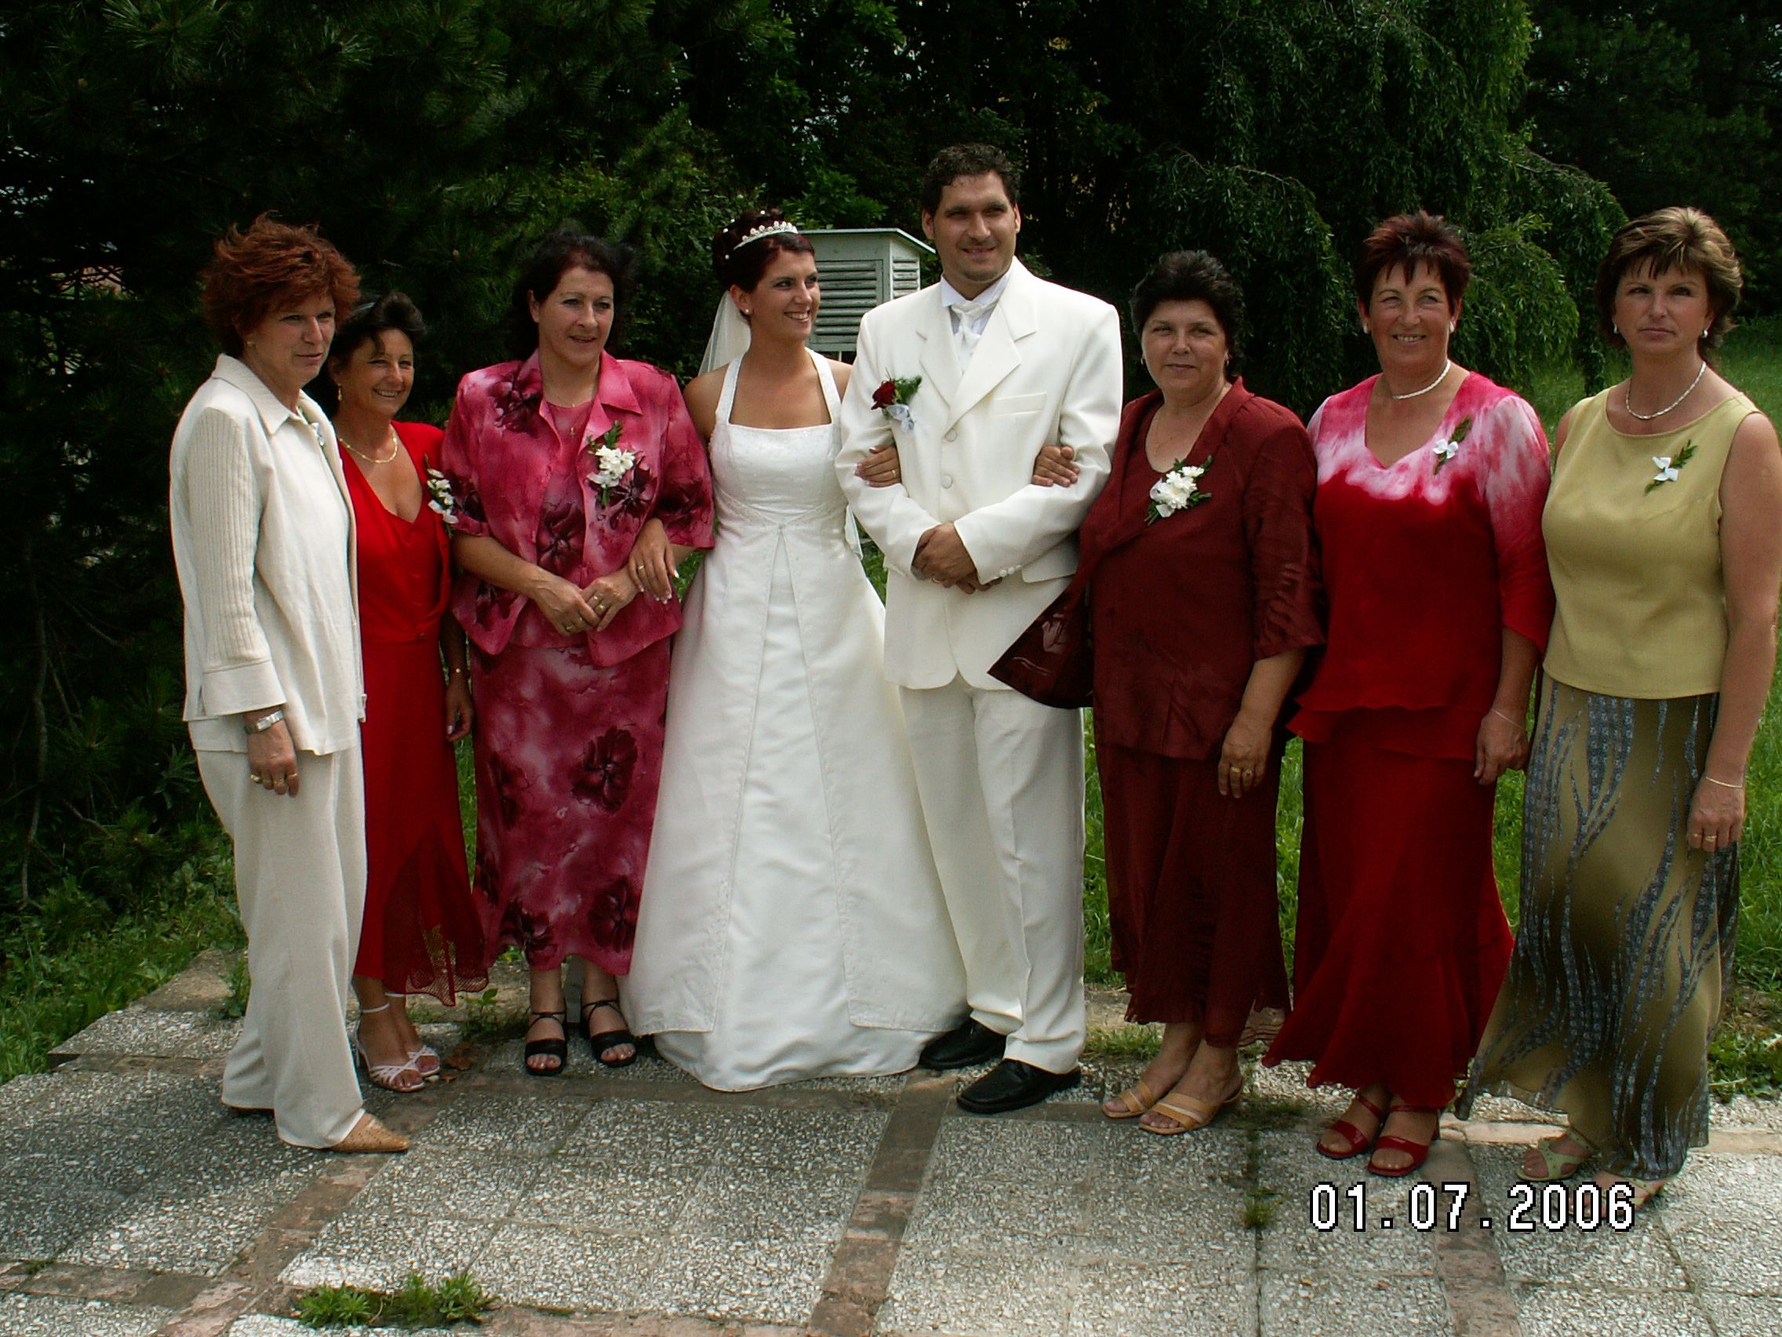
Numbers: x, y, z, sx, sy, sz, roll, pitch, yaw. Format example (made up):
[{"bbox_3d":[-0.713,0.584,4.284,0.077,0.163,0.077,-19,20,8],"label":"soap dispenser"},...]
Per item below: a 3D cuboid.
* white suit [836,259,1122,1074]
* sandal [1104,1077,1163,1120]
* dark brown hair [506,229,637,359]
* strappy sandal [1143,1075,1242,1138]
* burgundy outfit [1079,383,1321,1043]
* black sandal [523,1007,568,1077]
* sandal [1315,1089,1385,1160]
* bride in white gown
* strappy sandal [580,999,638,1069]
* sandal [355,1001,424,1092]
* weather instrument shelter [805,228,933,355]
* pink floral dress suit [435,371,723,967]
[{"bbox_3d":[0.172,0.020,4.005,0.540,1.604,0.350,4,11,23],"label":"white suit"},{"bbox_3d":[0.513,0.817,4.081,0.230,0.090,0.085,-7,12,-35],"label":"sandal"},{"bbox_3d":[-0.631,-0.743,4.066,0.240,0.249,0.230,-5,11,-27],"label":"dark brown hair"},{"bbox_3d":[0.593,0.828,3.988,0.235,0.090,0.090,-6,12,-29],"label":"strappy sandal"},{"bbox_3d":[0.590,0.076,3.960,0.460,1.240,0.380,5,11,30],"label":"burgundy outfit"},{"bbox_3d":[-0.720,0.764,4.317,0.090,0.100,0.230,-1,10,-6],"label":"black sandal"},{"bbox_3d":[0.890,0.838,3.904,0.090,0.100,0.230,8,13,36],"label":"sandal"},{"bbox_3d":[-0.192,-0.051,4.199,0.680,1.750,0.580,-1,10,-3],"label":"bride in white gown"},{"bbox_3d":[-0.606,0.757,4.355,0.090,0.100,0.230,-4,11,-22],"label":"strappy sandal"},{"bbox_3d":[-1.030,0.775,4.219,0.085,0.135,0.215,-9,13,-42],"label":"sandal"},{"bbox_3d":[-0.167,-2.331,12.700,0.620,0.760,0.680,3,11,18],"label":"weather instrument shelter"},{"bbox_3d":[-0.645,-0.018,4.210,0.540,1.250,0.370,-1,10,-6],"label":"pink floral dress suit"}]

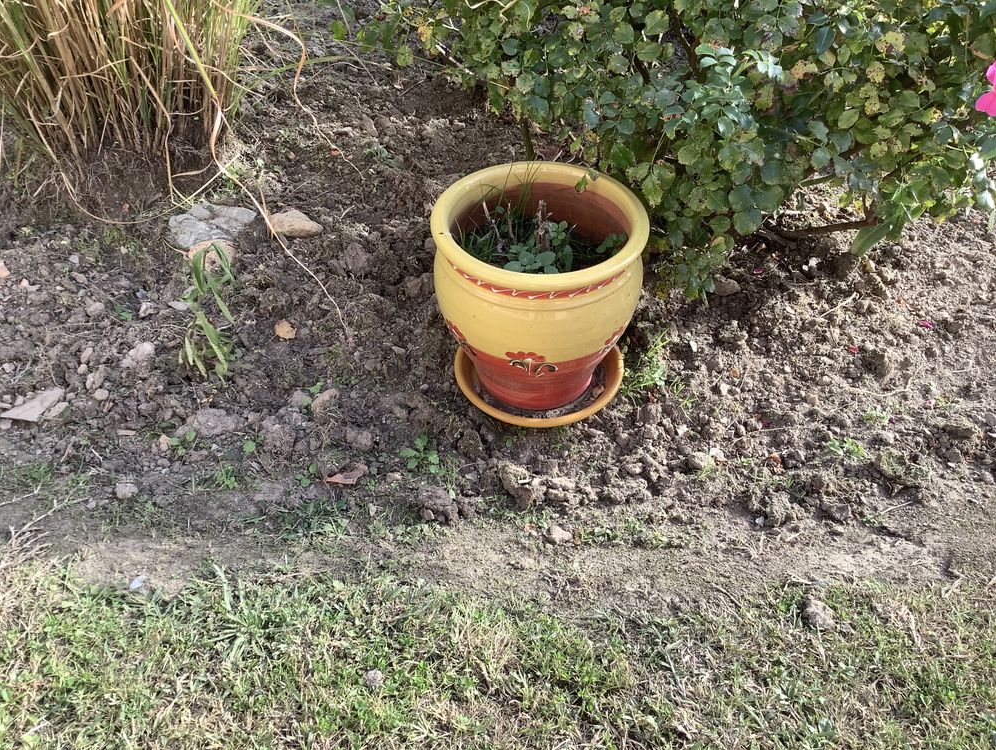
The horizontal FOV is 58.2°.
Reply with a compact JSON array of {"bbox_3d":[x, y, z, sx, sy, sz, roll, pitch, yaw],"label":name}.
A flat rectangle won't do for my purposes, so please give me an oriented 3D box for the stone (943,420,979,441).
[{"bbox_3d":[0.815,0.098,1.578,0.064,0.032,0.038,-1,42,0],"label":"stone"}]

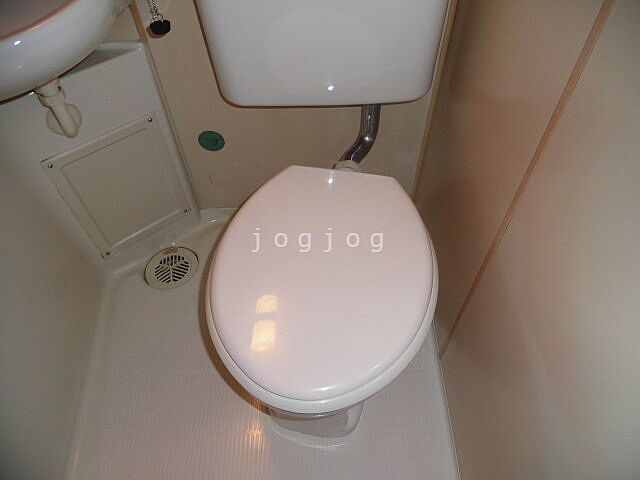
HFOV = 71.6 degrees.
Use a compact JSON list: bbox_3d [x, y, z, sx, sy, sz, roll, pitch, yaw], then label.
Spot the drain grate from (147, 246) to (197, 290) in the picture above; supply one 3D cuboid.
[{"bbox_3d":[-0.388,0.075,1.169,0.139,0.012,0.139,-1,51,0],"label":"drain grate"}]

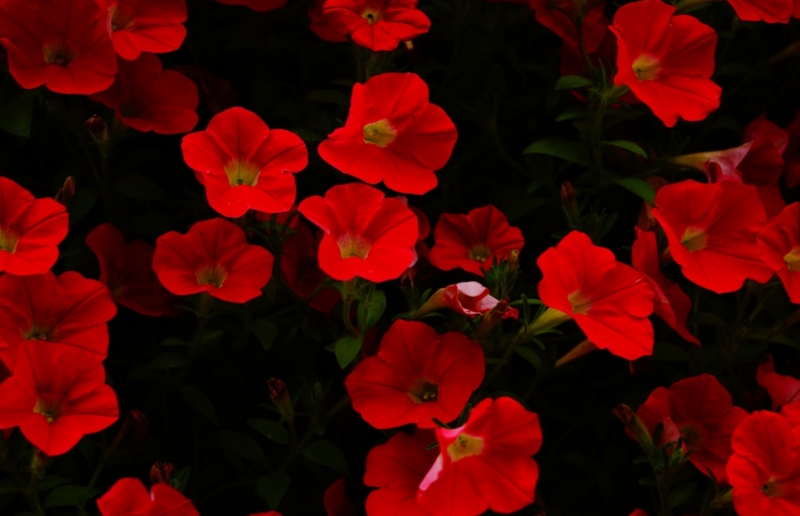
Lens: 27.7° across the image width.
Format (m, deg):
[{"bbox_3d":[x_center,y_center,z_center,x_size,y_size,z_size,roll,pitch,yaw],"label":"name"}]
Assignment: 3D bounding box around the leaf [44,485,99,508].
[{"bbox_3d":[-0.174,0.126,0.860,0.029,0.005,0.015,-3,41,-4],"label":"leaf"}]

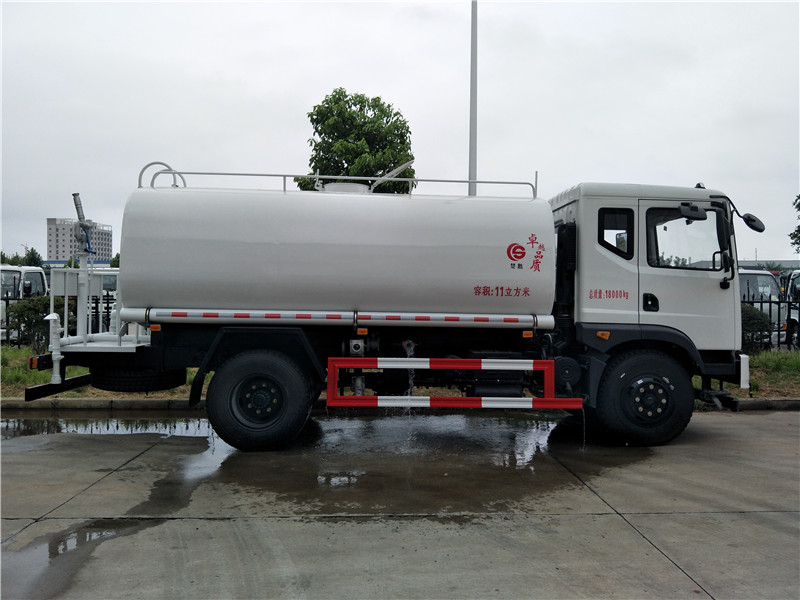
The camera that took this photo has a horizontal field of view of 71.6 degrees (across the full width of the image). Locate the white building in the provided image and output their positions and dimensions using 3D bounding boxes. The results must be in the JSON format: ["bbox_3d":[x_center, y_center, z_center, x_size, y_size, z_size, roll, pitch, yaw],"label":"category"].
[{"bbox_3d":[-199.500,-22.700,346.700,20.000,51.000,29.000,1,-1,16],"label":"white building"}]

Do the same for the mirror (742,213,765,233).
[{"bbox_3d":[3.789,-0.824,5.938,0.270,0.120,0.270,40,6,-2],"label":"mirror"}]

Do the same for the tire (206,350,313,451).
[{"bbox_3d":[-1.395,0.984,5.563,1.005,1.000,0.270,1,-1,-3],"label":"tire"}]

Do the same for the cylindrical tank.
[{"bbox_3d":[-0.635,-0.434,6.662,4.350,1.520,2.200,1,-1,-3],"label":"cylindrical tank"}]

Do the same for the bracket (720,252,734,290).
[{"bbox_3d":[3.380,-0.294,5.724,0.150,0.390,0.150,1,-1,-3],"label":"bracket"}]

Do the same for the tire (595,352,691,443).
[{"bbox_3d":[2.588,1.033,5.936,1.005,1.000,0.270,1,-1,-3],"label":"tire"}]

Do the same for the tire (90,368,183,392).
[{"bbox_3d":[-3.026,0.864,6.428,1.005,0.260,1.005,1,-1,-3],"label":"tire"}]

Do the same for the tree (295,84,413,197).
[{"bbox_3d":[-0.918,-1.683,11.986,2.600,5.866,2.600,1,-1,-3],"label":"tree"}]

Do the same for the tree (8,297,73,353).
[{"bbox_3d":[-8.156,0.578,12.584,1.500,1.250,1.400,1,-1,-3],"label":"tree"}]

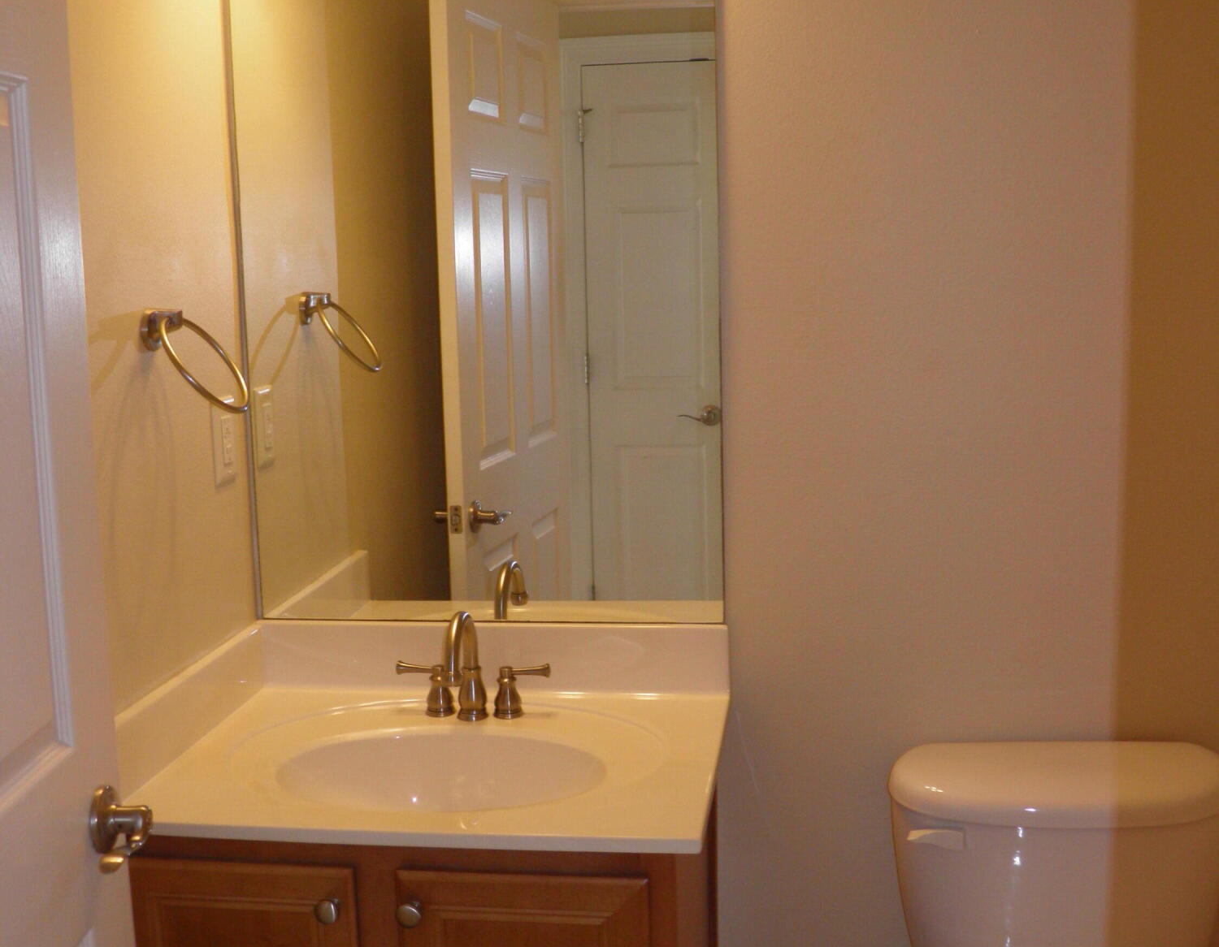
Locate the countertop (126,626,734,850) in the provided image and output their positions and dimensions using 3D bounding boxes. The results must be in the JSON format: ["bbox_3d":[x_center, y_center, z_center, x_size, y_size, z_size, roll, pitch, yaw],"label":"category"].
[{"bbox_3d":[-0.216,0.320,1.833,0.712,0.116,0.565,0,8,8],"label":"countertop"}]

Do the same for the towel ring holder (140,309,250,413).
[{"bbox_3d":[-0.525,-0.145,1.788,0.117,0.137,0.157,0,8,8],"label":"towel ring holder"}]

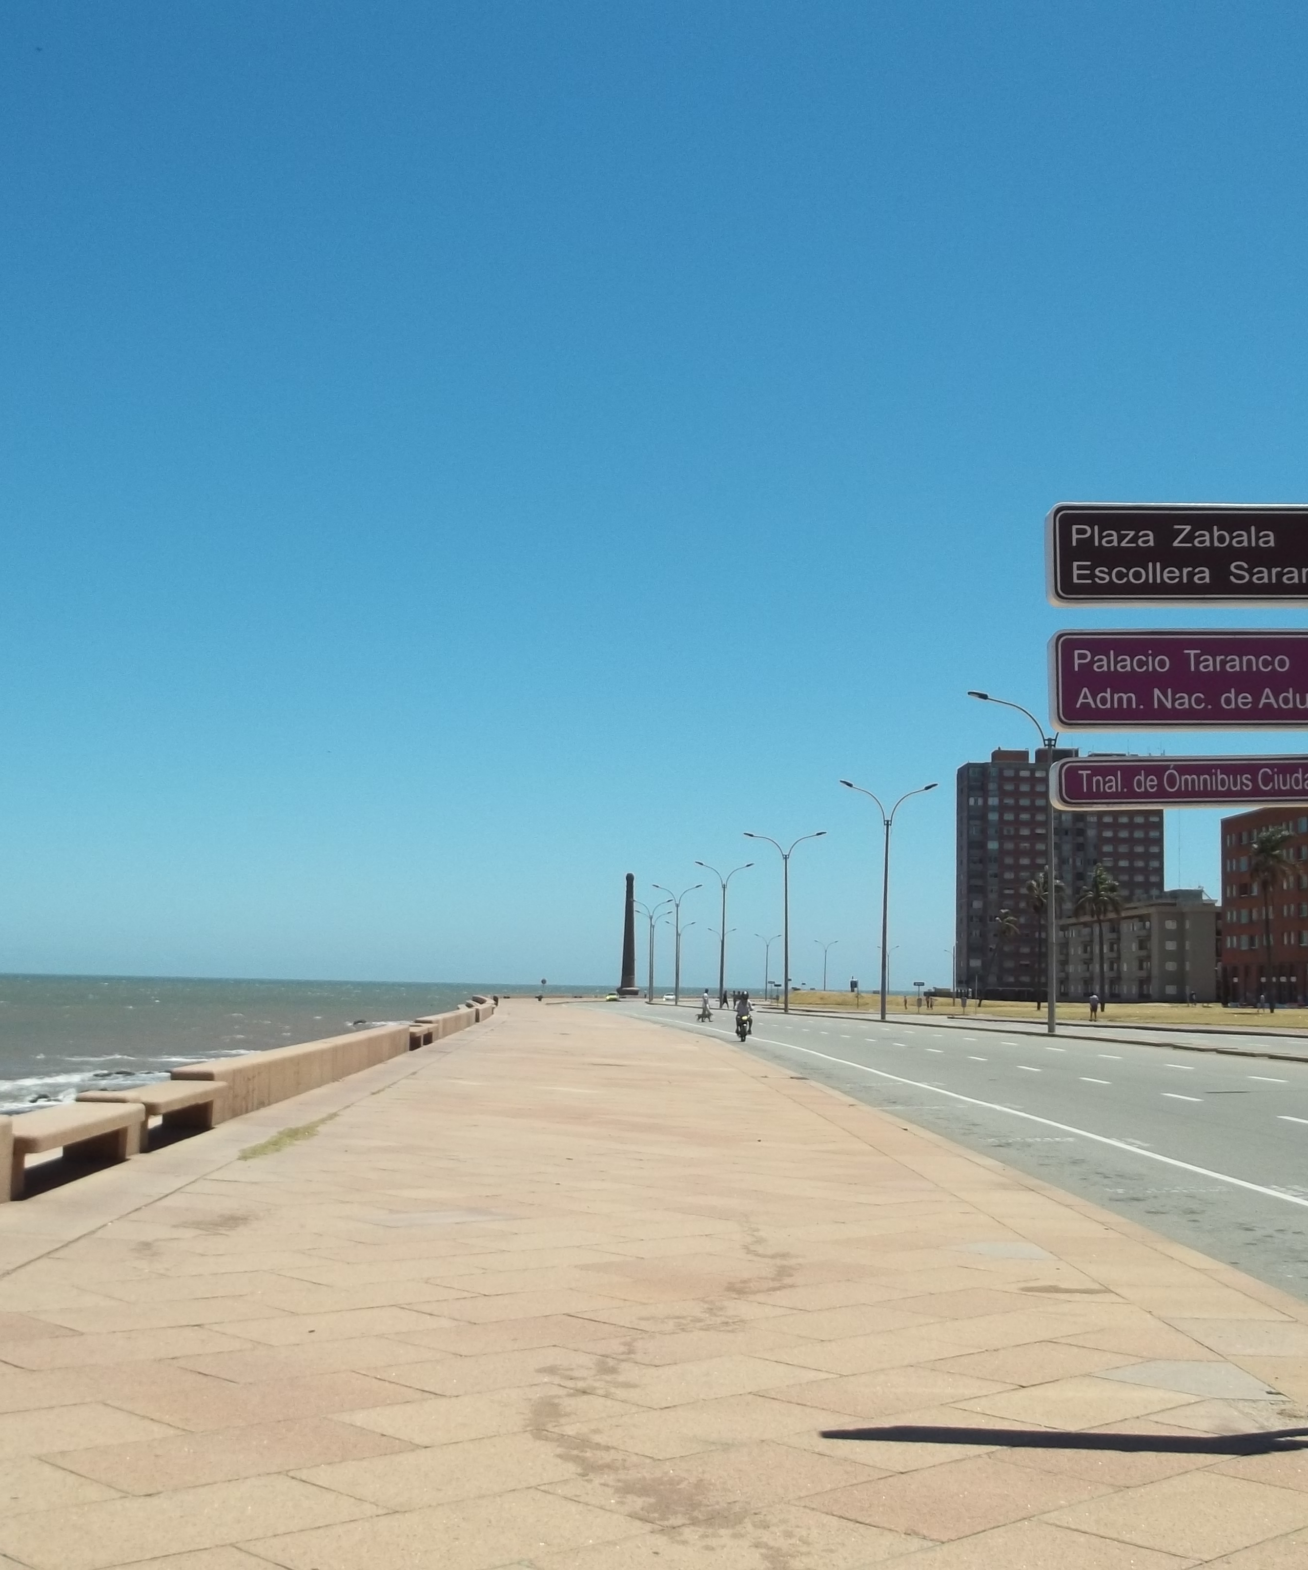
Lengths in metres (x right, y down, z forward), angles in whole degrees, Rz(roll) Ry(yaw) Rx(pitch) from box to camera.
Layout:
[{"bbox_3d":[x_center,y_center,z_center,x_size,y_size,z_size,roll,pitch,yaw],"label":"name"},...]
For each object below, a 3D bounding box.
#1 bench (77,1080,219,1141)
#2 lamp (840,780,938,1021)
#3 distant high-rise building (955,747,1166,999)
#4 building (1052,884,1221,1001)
[{"bbox_3d":[-4.748,3.225,19.474,0.630,0.450,3.400,1,-6,-1],"label":"bench"},{"bbox_3d":[12.489,6.127,105.604,5.200,12.600,0.400,1,-6,0],"label":"lamp"},{"bbox_3d":[78.740,18.257,388.315,37.200,47.500,16.000,1,-6,0],"label":"distant high-rise building"},{"bbox_3d":[68.203,23.586,283.678,9.300,14.500,52.000,1,-6,-1],"label":"building"}]

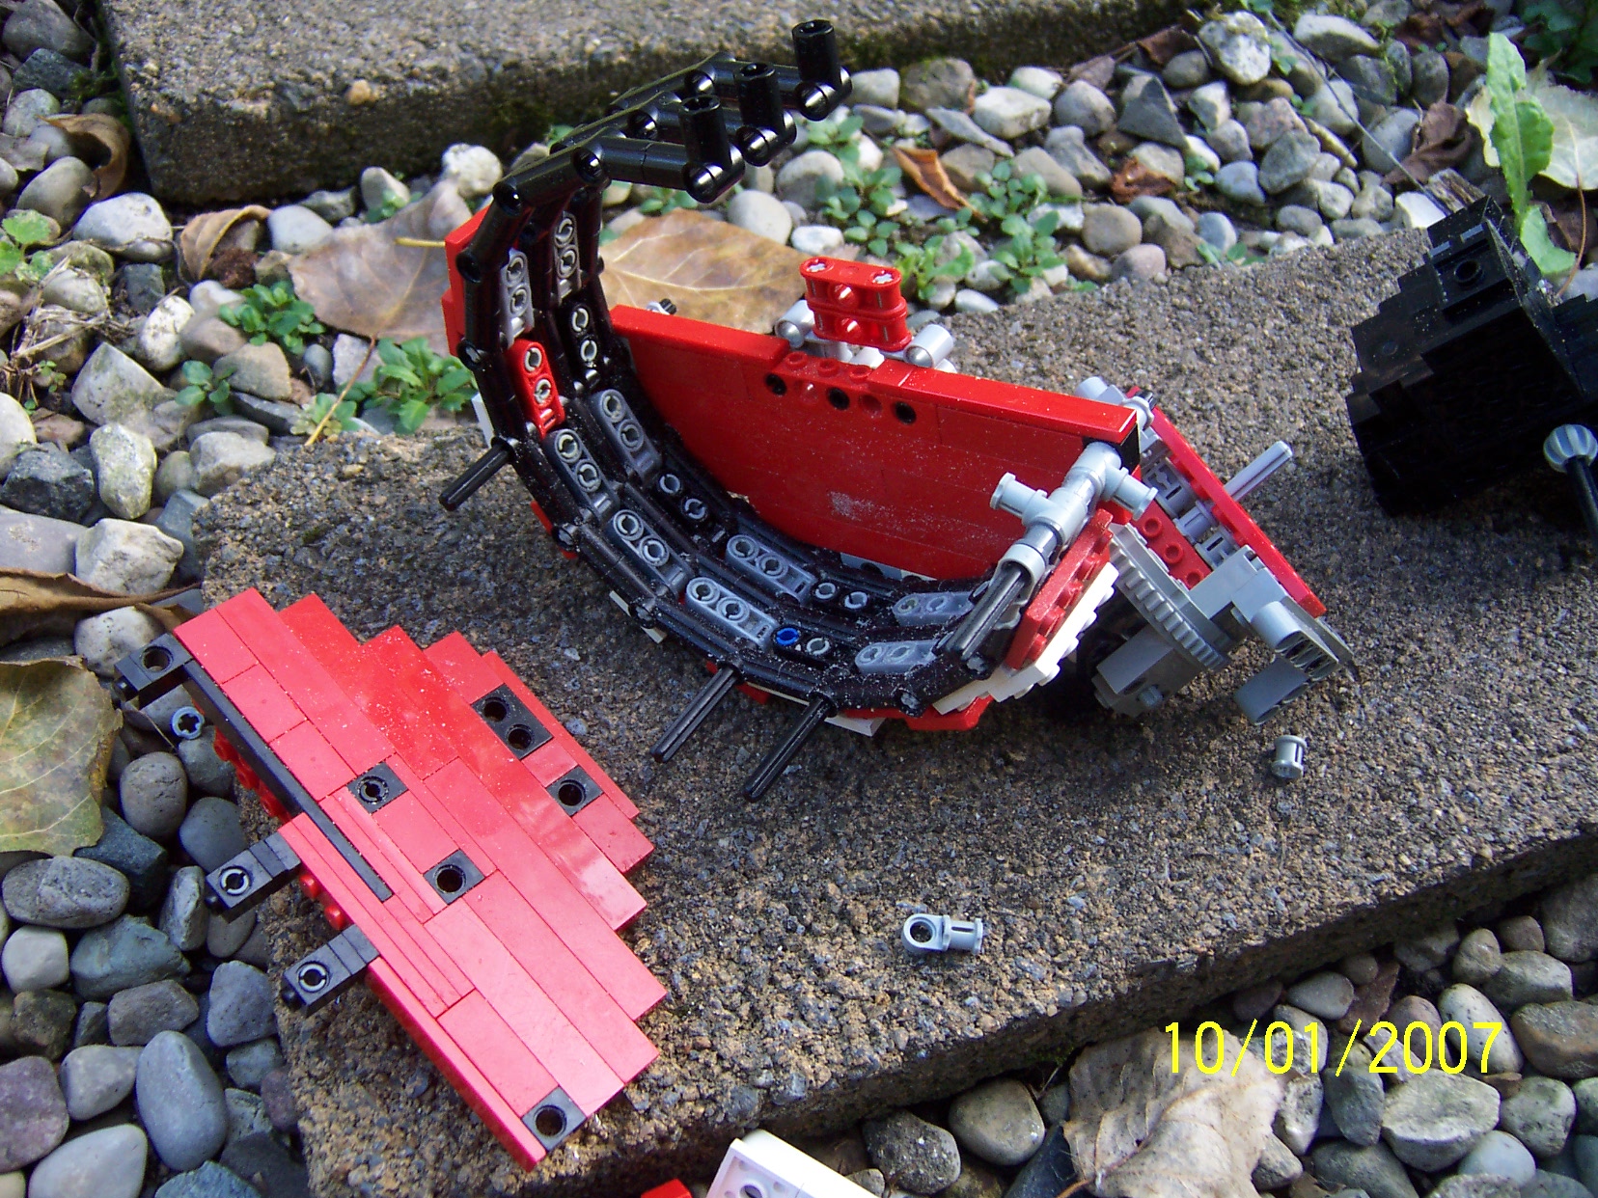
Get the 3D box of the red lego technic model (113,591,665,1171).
[{"bbox_3d":[-0.078,0.050,0.308,0.128,0.016,0.079,46,50,12],"label":"red lego technic model"}]

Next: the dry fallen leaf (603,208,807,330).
[{"bbox_3d":[-0.029,-0.094,0.444,0.063,0.012,0.058,1,53,-1],"label":"dry fallen leaf"}]

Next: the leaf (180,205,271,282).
[{"bbox_3d":[-0.168,-0.104,0.446,0.027,0.016,0.025,1,53,-1],"label":"leaf"}]

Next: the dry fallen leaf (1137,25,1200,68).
[{"bbox_3d":[0.127,-0.191,0.528,0.021,0.012,0.020,1,53,-1],"label":"dry fallen leaf"}]

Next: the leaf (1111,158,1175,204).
[{"bbox_3d":[0.109,-0.132,0.483,0.020,0.010,0.017,1,53,-1],"label":"leaf"}]

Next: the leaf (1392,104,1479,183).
[{"bbox_3d":[0.207,-0.148,0.496,0.027,0.016,0.029,1,53,-1],"label":"leaf"}]

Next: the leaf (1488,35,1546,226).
[{"bbox_3d":[0.224,-0.144,0.476,0.020,0.036,0.046,1,53,-1],"label":"leaf"}]

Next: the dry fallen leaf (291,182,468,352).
[{"bbox_3d":[-0.119,-0.094,0.438,0.055,0.018,0.060,26,56,16],"label":"dry fallen leaf"}]

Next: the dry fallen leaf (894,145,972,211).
[{"bbox_3d":[0.042,-0.133,0.481,0.014,0.010,0.034,-33,61,-24],"label":"dry fallen leaf"}]

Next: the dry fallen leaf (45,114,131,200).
[{"bbox_3d":[-0.218,-0.137,0.470,0.026,0.018,0.027,1,53,-1],"label":"dry fallen leaf"}]

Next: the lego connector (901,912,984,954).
[{"bbox_3d":[0.029,0.068,0.308,0.016,0.007,0.007,5,53,1],"label":"lego connector"}]

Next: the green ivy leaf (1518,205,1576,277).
[{"bbox_3d":[0.227,-0.108,0.463,0.018,0.014,0.021,1,53,-1],"label":"green ivy leaf"}]

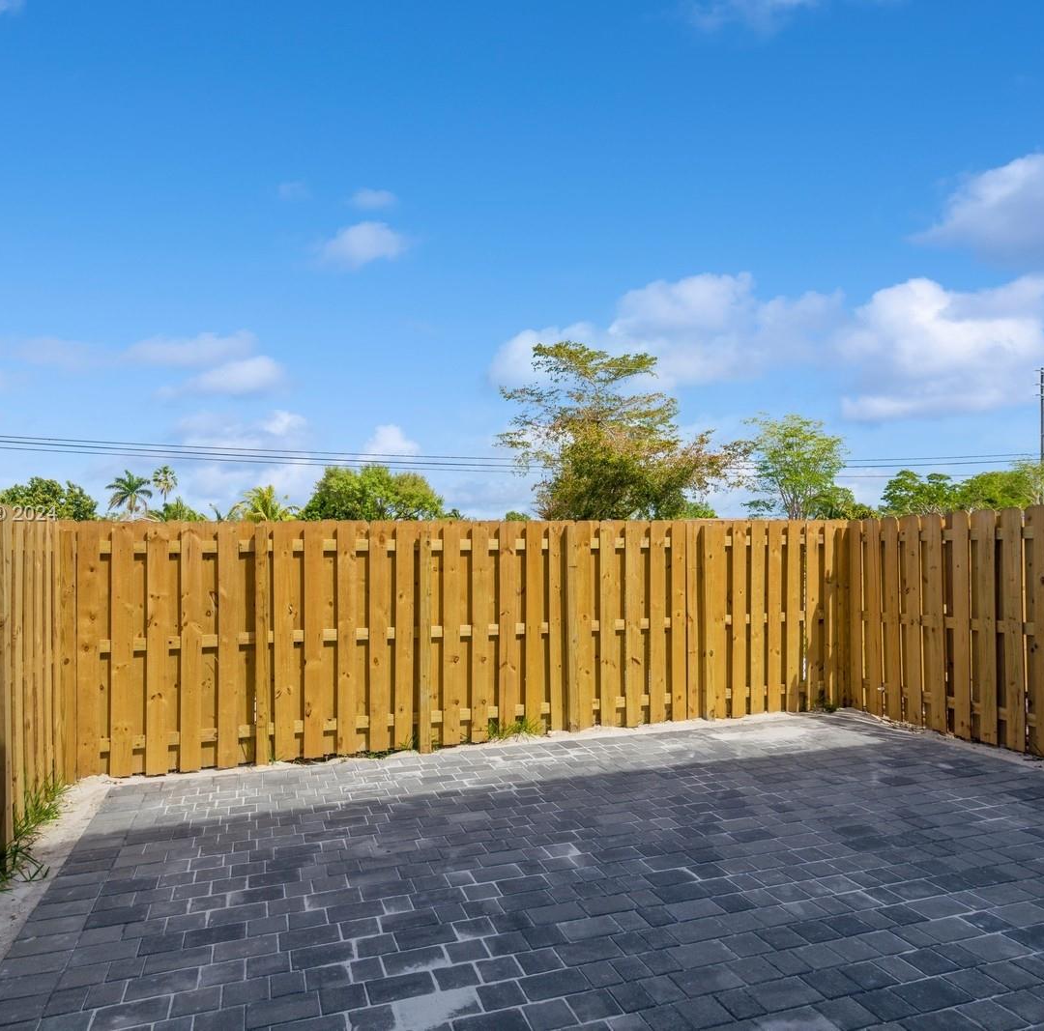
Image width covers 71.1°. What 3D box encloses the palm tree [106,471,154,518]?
[{"bbox_3d":[-33.231,0.475,61.804,3.755,8.647,3.755,-1,-3,0],"label":"palm tree"}]

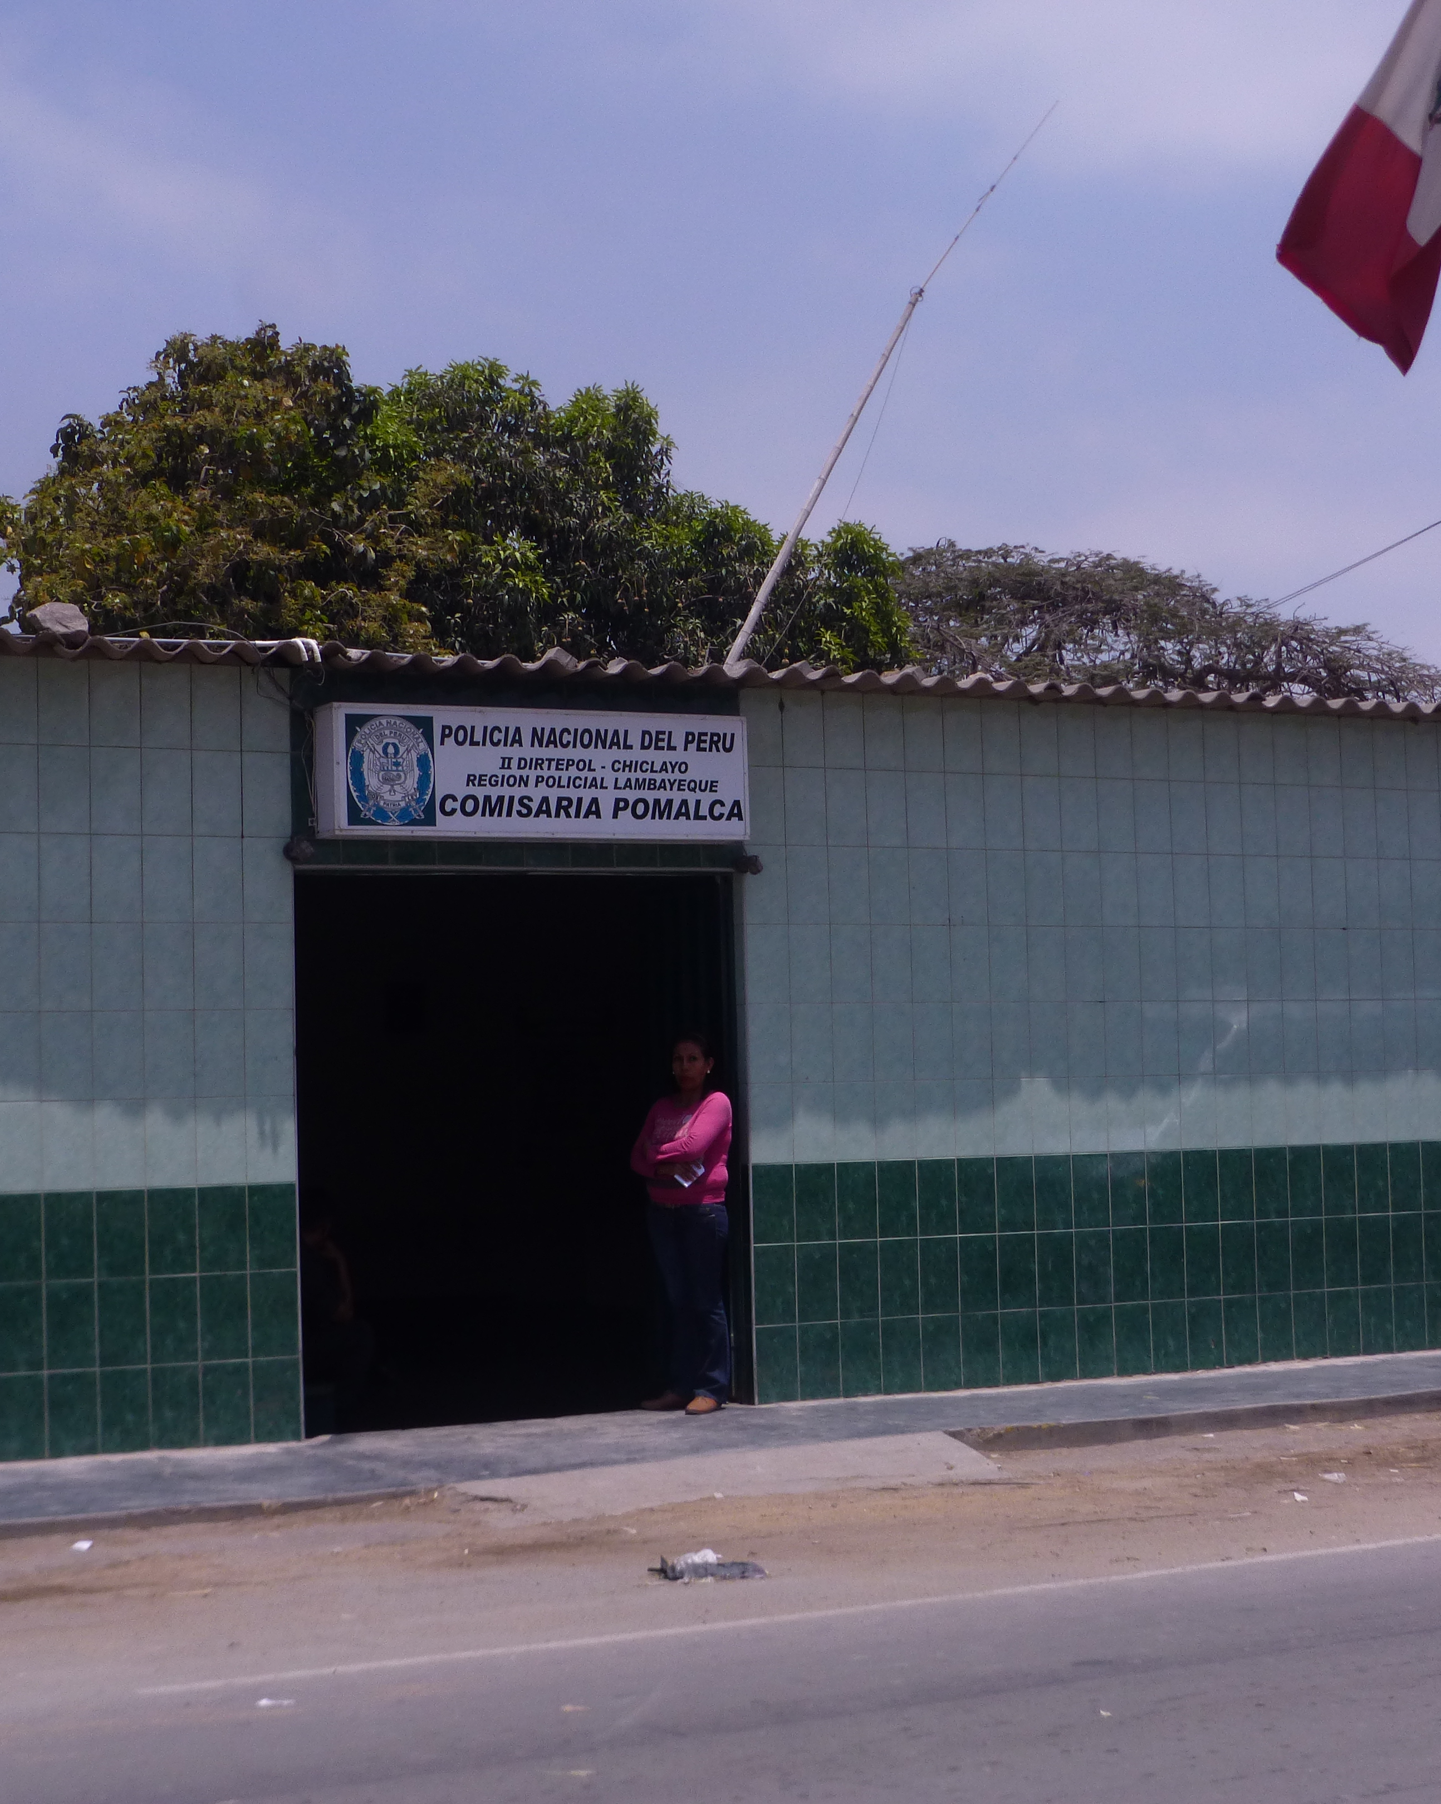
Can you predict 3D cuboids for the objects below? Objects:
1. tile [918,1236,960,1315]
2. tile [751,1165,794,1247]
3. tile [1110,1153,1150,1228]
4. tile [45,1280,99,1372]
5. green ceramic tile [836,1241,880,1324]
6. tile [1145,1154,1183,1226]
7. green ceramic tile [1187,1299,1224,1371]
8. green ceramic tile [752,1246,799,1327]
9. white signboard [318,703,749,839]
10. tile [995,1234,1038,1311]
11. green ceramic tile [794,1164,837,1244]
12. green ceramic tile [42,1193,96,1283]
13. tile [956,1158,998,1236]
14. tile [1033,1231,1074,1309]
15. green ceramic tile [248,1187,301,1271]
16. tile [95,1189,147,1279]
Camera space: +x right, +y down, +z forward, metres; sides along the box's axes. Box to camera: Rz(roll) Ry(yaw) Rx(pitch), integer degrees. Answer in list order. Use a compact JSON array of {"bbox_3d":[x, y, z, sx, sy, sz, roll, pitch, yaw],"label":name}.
[{"bbox_3d":[0.919,1.585,13.806,0.198,0.326,0.010,1,-4,-30],"label":"tile"},{"bbox_3d":[0.214,1.200,12.889,0.192,0.314,0.010,1,-4,-31],"label":"tile"},{"bbox_3d":[1.794,1.265,14.328,0.198,0.326,0.010,1,-4,-30],"label":"tile"},{"bbox_3d":[-2.427,1.580,12.197,0.201,0.332,0.009,1,-4,-30],"label":"tile"},{"bbox_3d":[0.587,1.594,13.763,0.200,0.330,0.010,0,-4,-29],"label":"green ceramic tile"},{"bbox_3d":[1.893,1.221,13.904,0.192,0.314,0.010,1,-4,-31],"label":"tile"},{"bbox_3d":[2.187,1.944,14.715,0.198,0.307,0.010,0,-4,-29],"label":"green ceramic tile"},{"bbox_3d":[0.229,1.586,13.514,0.202,0.328,0.010,1,-4,-31],"label":"green ceramic tile"},{"bbox_3d":[-0.732,-0.502,13.055,1.820,0.507,0.197,0,-4,-29],"label":"white signboard"},{"bbox_3d":[1.297,1.615,14.243,0.198,0.330,0.010,0,-4,-29],"label":"tile"},{"bbox_3d":[0.395,1.254,13.533,0.198,0.326,0.010,1,-4,-30],"label":"green ceramic tile"},{"bbox_3d":[-2.440,1.257,12.239,0.202,0.328,0.010,1,-4,-30],"label":"green ceramic tile"},{"bbox_3d":[1.103,1.268,14.085,0.201,0.332,0.009,1,-4,-30],"label":"tile"},{"bbox_3d":[1.461,1.605,14.270,0.201,0.332,0.009,1,-4,-30],"label":"tile"},{"bbox_3d":[-1.708,1.244,12.469,0.200,0.330,0.010,1,-4,-30],"label":"green ceramic tile"},{"bbox_3d":[-2.254,1.254,12.292,0.198,0.330,0.010,0,-4,-29],"label":"tile"}]

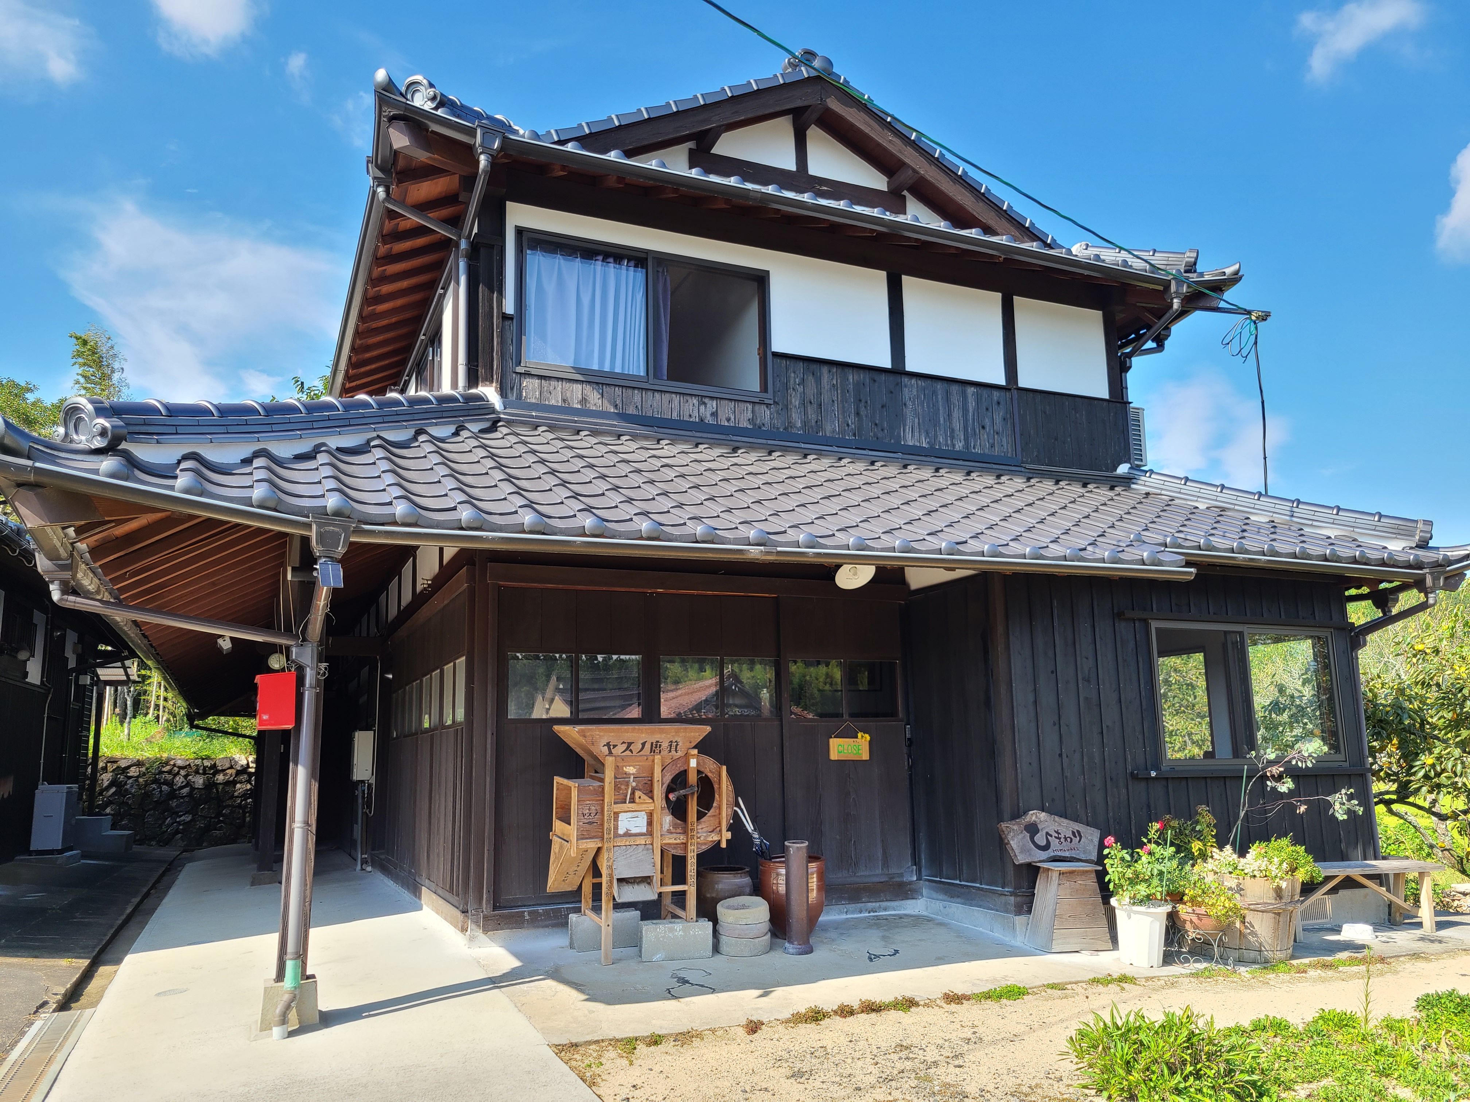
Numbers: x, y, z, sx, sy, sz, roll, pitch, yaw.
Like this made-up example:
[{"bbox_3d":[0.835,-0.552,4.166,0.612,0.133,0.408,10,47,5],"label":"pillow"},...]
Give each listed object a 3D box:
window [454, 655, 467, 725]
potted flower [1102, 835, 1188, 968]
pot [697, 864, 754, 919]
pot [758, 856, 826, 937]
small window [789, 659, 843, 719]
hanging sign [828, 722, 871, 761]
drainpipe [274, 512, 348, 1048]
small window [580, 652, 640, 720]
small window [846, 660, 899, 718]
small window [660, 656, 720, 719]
[{"bbox_3d":[-1.748,0.899,7.054,0.040,0.400,0.370,4,-12,-23],"label":"window"},{"bbox_3d":[2.262,1.923,6.090,0.450,0.740,0.430,4,-12,-23],"label":"potted flower"},{"bbox_3d":[-0.058,2.091,6.582,0.350,0.380,0.350,-1,-11,0],"label":"pot"},{"bbox_3d":[0.343,2.052,6.532,0.395,0.435,0.395,-1,-11,0],"label":"pot"},{"bbox_3d":[0.551,0.933,7.440,0.417,0.398,0.050,4,-12,-23],"label":"small window"},{"bbox_3d":[0.775,1.284,7.425,0.321,0.247,0.030,4,-12,-23],"label":"hanging sign"},{"bbox_3d":[-1.682,0.875,4.382,0.200,2.000,0.500,4,-12,-23],"label":"drainpipe"},{"bbox_3d":[-0.772,0.847,6.879,0.405,0.396,0.050,4,-12,-23],"label":"small window"},{"bbox_3d":[0.956,0.957,7.612,0.409,0.402,0.050,4,-12,-23],"label":"small window"},{"bbox_3d":[-0.295,0.871,7.038,0.400,0.390,0.040,4,-12,-23],"label":"small window"}]

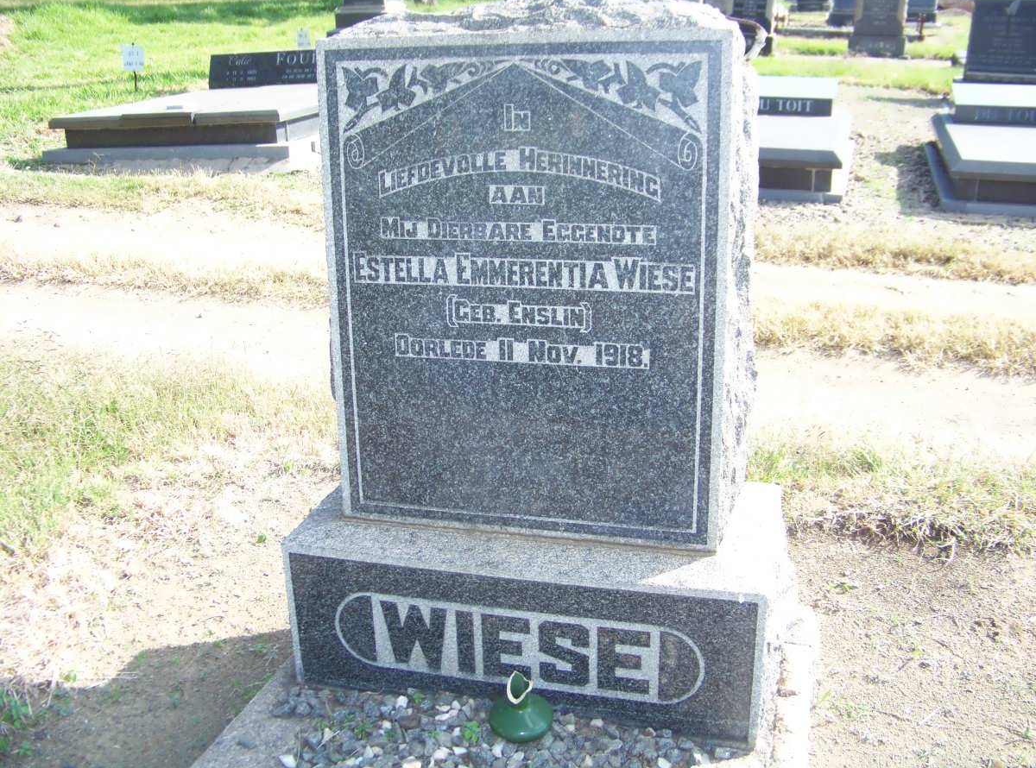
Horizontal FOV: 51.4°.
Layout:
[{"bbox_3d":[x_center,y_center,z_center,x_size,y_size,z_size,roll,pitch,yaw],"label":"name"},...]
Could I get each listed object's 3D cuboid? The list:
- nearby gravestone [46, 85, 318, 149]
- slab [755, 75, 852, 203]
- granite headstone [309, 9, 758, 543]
[{"bbox_3d":[-3.406,-2.860,11.598,2.300,0.360,2.200,2,19,9],"label":"nearby gravestone"},{"bbox_3d":[2.375,-2.152,9.383,1.000,0.740,2.350,5,20,17],"label":"slab"},{"bbox_3d":[0.039,-0.224,2.150,0.806,1.037,0.250,4,20,14],"label":"granite headstone"}]

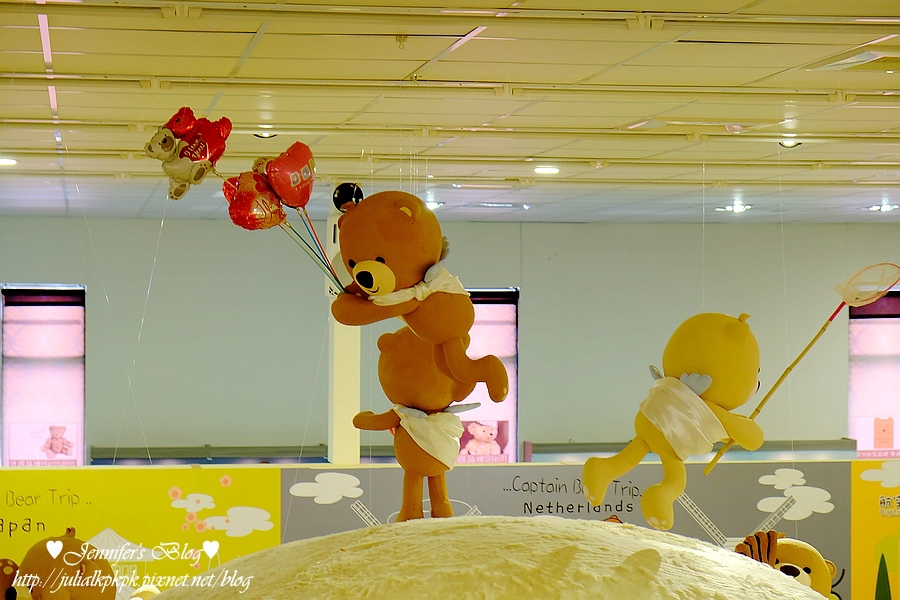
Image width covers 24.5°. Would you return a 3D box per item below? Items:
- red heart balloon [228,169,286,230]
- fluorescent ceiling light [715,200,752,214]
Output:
[{"bbox_3d":[-0.648,-0.333,6.950,0.205,0.205,0.110,38,4,3],"label":"red heart balloon"},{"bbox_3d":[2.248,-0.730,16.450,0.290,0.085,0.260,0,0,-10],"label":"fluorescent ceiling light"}]

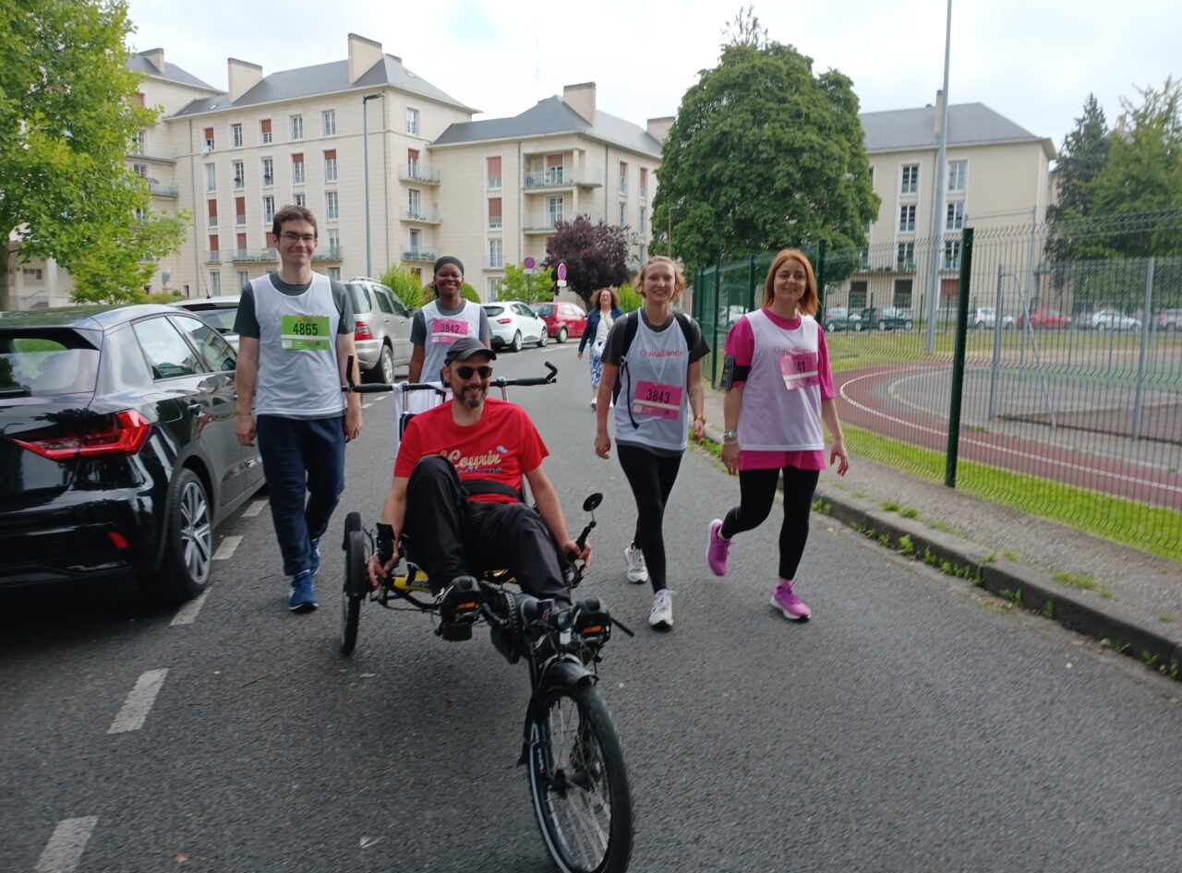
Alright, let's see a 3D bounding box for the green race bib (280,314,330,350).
[{"bbox_3d":[-1.282,-0.467,3.990,0.214,0.150,0.015,-2,9,-19],"label":"green race bib"}]

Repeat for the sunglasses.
[{"bbox_3d":[-0.465,-0.254,3.398,0.145,0.048,0.145,-3,9,-27],"label":"sunglasses"}]

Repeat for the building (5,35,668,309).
[{"bbox_3d":[-20.007,-20.796,73.758,44.000,22.000,26.000,6,10,31],"label":"building"}]

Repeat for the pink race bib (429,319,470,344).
[{"bbox_3d":[-0.842,-0.624,5.300,0.212,0.150,0.015,4,7,-14],"label":"pink race bib"}]

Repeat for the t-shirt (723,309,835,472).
[{"bbox_3d":[0.869,-0.207,4.081,0.490,0.740,0.310,-1,9,-14],"label":"t-shirt"}]

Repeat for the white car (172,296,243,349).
[{"bbox_3d":[-3.984,-0.974,10.832,1.770,1.470,4.150,0,8,-7],"label":"white car"}]

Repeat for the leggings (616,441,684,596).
[{"bbox_3d":[0.245,0.285,4.306,0.340,0.800,0.660,-1,9,-14],"label":"leggings"}]

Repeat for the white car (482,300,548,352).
[{"bbox_3d":[-2.578,-3.418,27.297,1.760,1.450,4.060,3,9,14],"label":"white car"}]

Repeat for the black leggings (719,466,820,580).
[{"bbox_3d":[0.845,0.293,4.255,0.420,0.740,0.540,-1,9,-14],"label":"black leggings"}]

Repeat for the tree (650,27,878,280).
[{"bbox_3d":[9.269,-13.551,47.525,12.100,16.040,11.600,1,8,0],"label":"tree"}]

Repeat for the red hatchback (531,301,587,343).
[{"bbox_3d":[-1.207,-4.361,33.928,1.700,1.480,3.820,4,9,22],"label":"red hatchback"}]

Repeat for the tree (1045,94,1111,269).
[{"bbox_3d":[33.769,-15.045,60.401,5.200,15.870,5.200,1,8,0],"label":"tree"}]

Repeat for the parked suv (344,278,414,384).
[{"bbox_3d":[-4.387,-2.016,16.715,1.860,1.820,4.620,1,8,2],"label":"parked suv"}]

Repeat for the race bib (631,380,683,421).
[{"bbox_3d":[0.303,-0.165,4.020,0.212,0.150,0.015,10,7,-7],"label":"race bib"}]

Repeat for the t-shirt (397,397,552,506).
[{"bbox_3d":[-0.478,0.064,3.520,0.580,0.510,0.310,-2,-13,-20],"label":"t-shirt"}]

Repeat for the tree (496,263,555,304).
[{"bbox_3d":[-3.014,-6.255,40.527,2.800,3.320,2.700,1,8,0],"label":"tree"}]

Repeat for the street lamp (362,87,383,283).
[{"bbox_3d":[-6.916,-6.899,28.490,0.720,8.000,0.250,2,8,6],"label":"street lamp"}]

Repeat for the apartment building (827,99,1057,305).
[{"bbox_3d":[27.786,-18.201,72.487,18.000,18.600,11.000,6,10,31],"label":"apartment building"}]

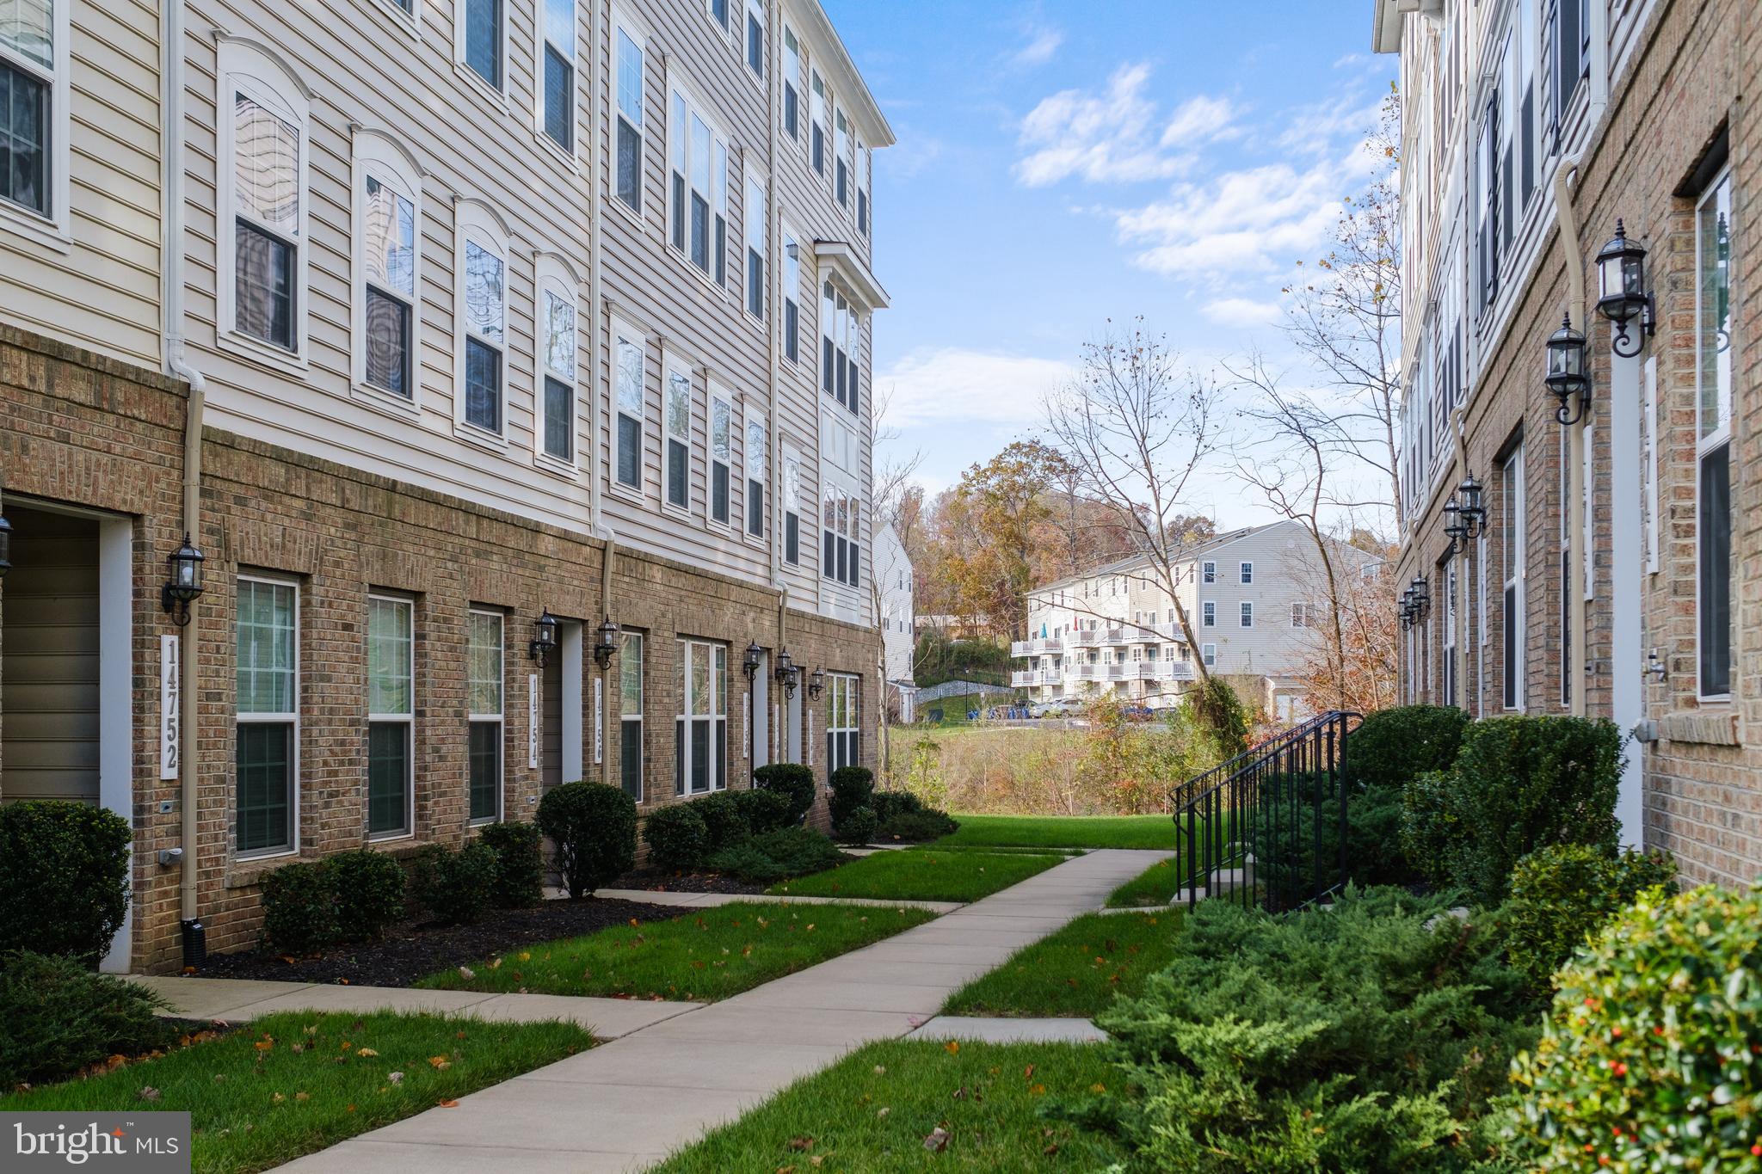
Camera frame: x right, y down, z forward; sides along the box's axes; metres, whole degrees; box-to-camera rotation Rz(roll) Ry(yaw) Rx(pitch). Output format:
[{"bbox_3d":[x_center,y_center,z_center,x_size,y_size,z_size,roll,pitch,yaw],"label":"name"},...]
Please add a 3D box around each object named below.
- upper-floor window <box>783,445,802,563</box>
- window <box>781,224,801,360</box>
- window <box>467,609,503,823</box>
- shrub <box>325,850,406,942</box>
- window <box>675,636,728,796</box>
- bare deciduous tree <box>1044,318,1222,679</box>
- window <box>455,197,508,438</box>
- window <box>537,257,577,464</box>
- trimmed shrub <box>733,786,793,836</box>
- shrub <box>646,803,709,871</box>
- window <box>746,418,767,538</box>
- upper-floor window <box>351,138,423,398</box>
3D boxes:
[{"bbox_3d":[-1.228,-1.087,23.599,0.110,1.589,0.980,0,-2,11],"label":"upper-floor window"},{"bbox_3d":[-1.351,-4.401,25.900,0.100,1.920,1.020,0,-2,11],"label":"window"},{"bbox_3d":[-3.508,1.163,15.073,0.100,1.850,0.860,0,-2,11],"label":"window"},{"bbox_3d":[-3.582,2.143,11.900,0.600,0.640,0.600,0,-2,11],"label":"shrub"},{"bbox_3d":[-2.284,1.652,21.694,0.120,1.917,2.220,0,-2,11],"label":"window"},{"bbox_3d":[6.845,-1.492,46.414,4.843,11.503,4.641,0,-2,0],"label":"bare deciduous tree"},{"bbox_3d":[-3.190,-2.083,13.710,0.110,1.737,1.017,0,-2,11],"label":"window"},{"bbox_3d":[-3.158,-2.164,16.719,0.120,1.947,1.059,0,-2,11],"label":"window"},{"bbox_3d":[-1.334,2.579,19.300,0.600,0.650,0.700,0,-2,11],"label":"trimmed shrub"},{"bbox_3d":[-2.220,2.721,18.600,0.700,0.740,0.700,0,-2,0],"label":"shrub"},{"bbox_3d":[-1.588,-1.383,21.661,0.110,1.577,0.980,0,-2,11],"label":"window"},{"bbox_3d":[-3.502,-2.201,12.160,0.110,1.737,1.007,0,-2,11],"label":"upper-floor window"}]

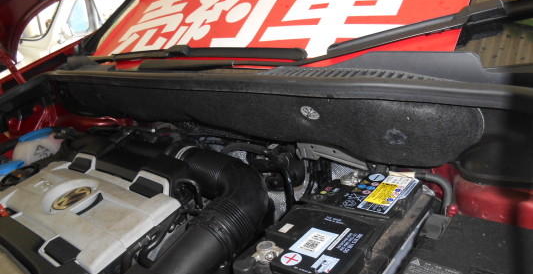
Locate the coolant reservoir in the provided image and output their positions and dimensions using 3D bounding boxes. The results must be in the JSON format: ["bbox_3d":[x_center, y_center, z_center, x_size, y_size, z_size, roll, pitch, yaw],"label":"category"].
[{"bbox_3d":[-0.600,0.058,1.070,0.155,0.160,0.150,5,22,39],"label":"coolant reservoir"}]

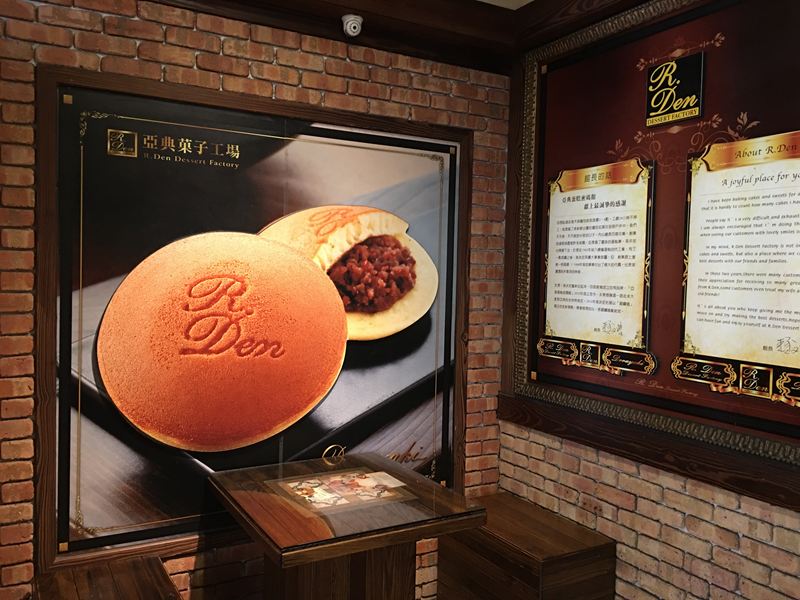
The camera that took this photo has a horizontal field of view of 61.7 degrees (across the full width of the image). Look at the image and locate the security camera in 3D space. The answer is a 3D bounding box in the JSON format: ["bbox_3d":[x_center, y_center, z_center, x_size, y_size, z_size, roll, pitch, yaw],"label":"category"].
[{"bbox_3d":[-0.189,-1.090,2.691,0.085,0.077,0.087,1,2,-19],"label":"security camera"}]

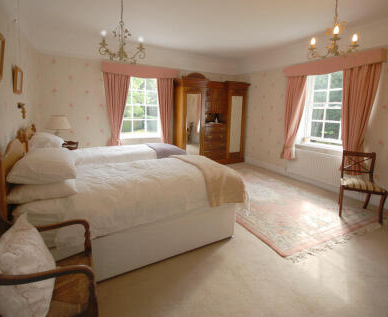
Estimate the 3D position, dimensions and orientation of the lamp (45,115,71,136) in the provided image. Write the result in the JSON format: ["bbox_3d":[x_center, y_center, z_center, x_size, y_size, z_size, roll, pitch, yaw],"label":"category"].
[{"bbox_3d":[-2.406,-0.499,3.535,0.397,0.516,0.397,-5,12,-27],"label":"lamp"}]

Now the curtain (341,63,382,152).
[{"bbox_3d":[2.550,-0.602,3.103,0.159,1.668,0.467,-5,12,-27],"label":"curtain"}]

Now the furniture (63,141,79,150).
[{"bbox_3d":[-2.359,0.153,3.709,0.437,0.794,0.447,-5,12,-27],"label":"furniture"}]

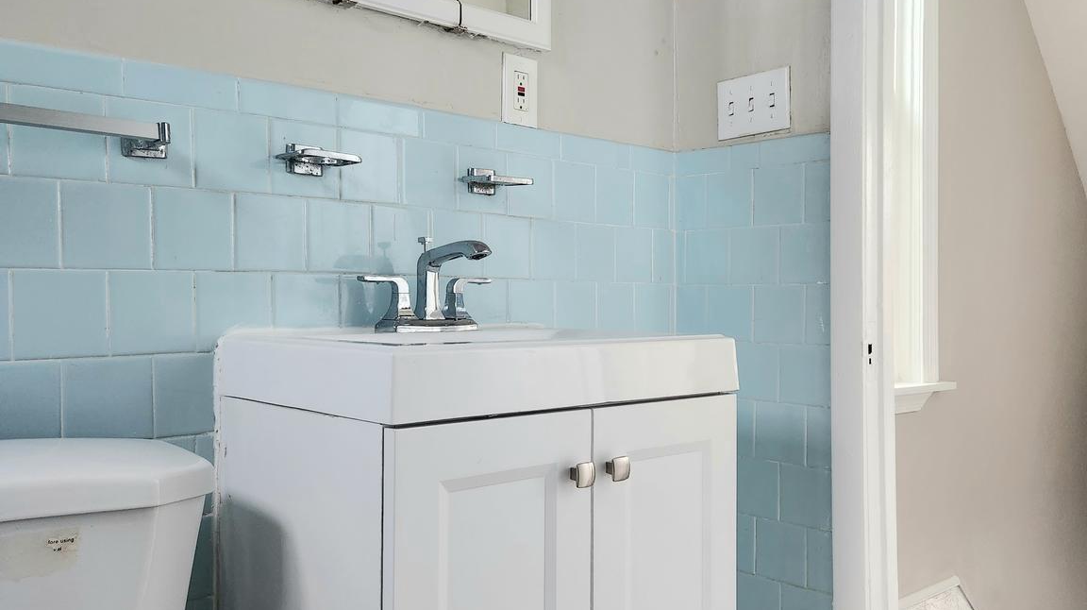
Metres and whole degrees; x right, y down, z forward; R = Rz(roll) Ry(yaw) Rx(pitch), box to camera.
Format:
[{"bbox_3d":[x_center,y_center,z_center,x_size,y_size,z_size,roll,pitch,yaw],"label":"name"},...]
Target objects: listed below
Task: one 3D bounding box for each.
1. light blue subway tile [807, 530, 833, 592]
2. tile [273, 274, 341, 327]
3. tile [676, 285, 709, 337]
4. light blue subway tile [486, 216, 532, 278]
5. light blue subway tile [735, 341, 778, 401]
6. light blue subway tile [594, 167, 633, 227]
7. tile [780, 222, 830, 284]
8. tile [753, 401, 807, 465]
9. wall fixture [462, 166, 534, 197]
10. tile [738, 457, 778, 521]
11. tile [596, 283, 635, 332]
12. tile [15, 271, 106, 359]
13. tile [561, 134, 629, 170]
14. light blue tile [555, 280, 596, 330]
[{"bbox_3d":[0.491,0.452,1.707,0.009,0.108,0.057,0,0,-42],"label":"light blue subway tile"},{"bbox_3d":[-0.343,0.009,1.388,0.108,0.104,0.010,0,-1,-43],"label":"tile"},{"bbox_3d":[0.298,0.013,1.923,0.009,0.108,0.084,0,0,-42],"label":"tile"},{"bbox_3d":[-0.063,-0.099,1.653,0.102,0.105,0.010,0,-1,-43],"label":"light blue subway tile"},{"bbox_3d":[0.402,0.126,1.818,0.009,0.108,0.108,0,0,-43],"label":"light blue subway tile"},{"bbox_3d":[0.135,-0.206,1.838,0.102,0.106,0.010,0,-1,-43],"label":"light blue subway tile"},{"bbox_3d":[0.475,-0.096,1.746,0.010,0.108,0.102,0,-1,-43],"label":"tile"},{"bbox_3d":[0.439,0.235,1.778,0.009,0.108,0.108,0,0,-43],"label":"tile"},{"bbox_3d":[-0.078,-0.206,1.578,0.093,0.041,0.085,0,-1,-43],"label":"wall fixture"},{"bbox_3d":[0.399,0.342,1.809,0.009,0.108,0.108,0,0,-42],"label":"tile"},{"bbox_3d":[0.135,0.010,1.837,0.108,0.105,0.010,0,-1,-43],"label":"tile"},{"bbox_3d":[-0.583,0.011,1.163,0.108,0.108,0.010,0,-1,-43],"label":"tile"},{"bbox_3d":[0.098,-0.285,1.804,0.184,0.049,0.010,0,-1,-43],"label":"tile"},{"bbox_3d":[0.057,0.011,1.764,0.108,0.105,0.010,0,-1,-43],"label":"light blue tile"}]

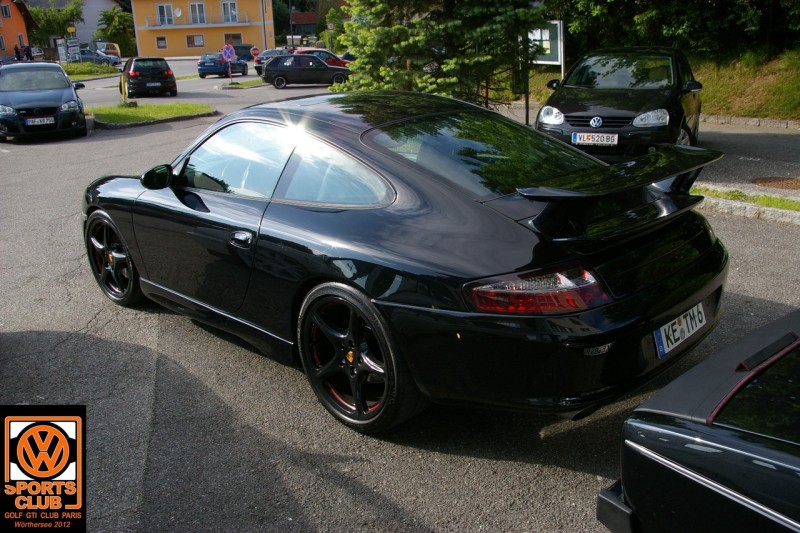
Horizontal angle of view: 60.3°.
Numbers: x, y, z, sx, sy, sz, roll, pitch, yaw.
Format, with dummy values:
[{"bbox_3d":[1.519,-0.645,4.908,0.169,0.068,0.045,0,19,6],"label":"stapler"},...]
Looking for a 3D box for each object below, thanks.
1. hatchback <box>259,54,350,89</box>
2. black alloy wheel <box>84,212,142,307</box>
[{"bbox_3d":[-3.620,-8.200,28.750,3.950,1.370,1.650,-1,18,4],"label":"hatchback"},{"bbox_3d":[-1.801,-0.075,4.535,0.645,0.645,0.230,12,23,39],"label":"black alloy wheel"}]

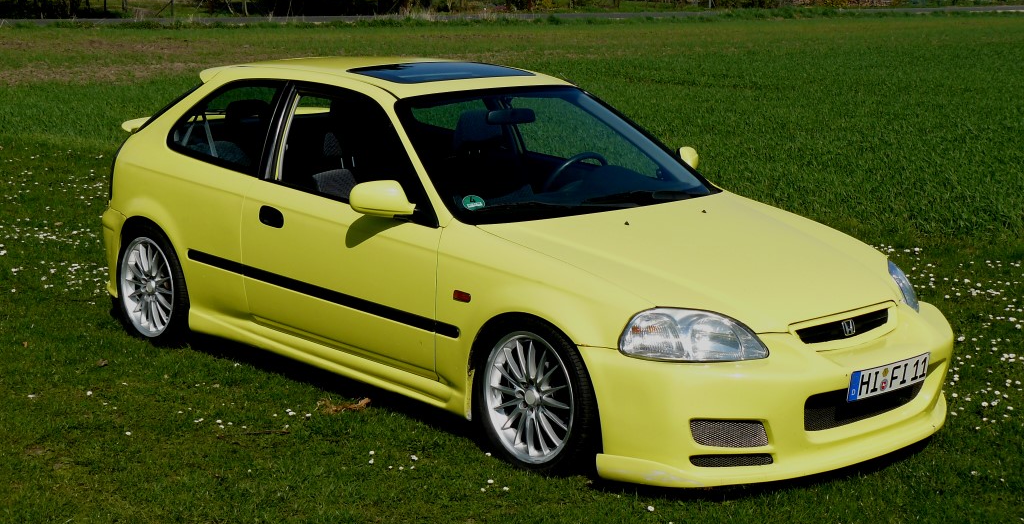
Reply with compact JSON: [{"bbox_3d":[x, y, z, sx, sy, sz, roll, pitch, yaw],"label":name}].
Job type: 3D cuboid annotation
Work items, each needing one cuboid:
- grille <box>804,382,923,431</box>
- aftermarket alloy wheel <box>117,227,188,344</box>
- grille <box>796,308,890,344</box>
[{"bbox_3d":[1.253,0.474,5.672,0.700,0.125,0.080,-10,15,-42],"label":"grille"},{"bbox_3d":[-1.641,0.108,7.714,0.205,0.580,0.580,-10,15,-42],"label":"aftermarket alloy wheel"},{"bbox_3d":[1.175,0.237,5.713,0.535,0.078,0.060,-10,15,-42],"label":"grille"}]

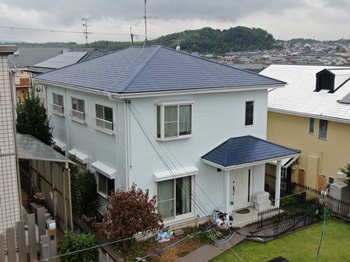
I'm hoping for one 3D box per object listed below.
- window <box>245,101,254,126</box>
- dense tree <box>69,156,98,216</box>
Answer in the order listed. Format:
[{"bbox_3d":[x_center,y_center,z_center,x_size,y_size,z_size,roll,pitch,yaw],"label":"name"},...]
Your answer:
[{"bbox_3d":[3.234,-0.721,18.302,0.510,1.131,0.111,-7,12,-32],"label":"window"},{"bbox_3d":[-4.104,2.531,18.635,0.935,2.422,1.445,-7,12,-32],"label":"dense tree"}]

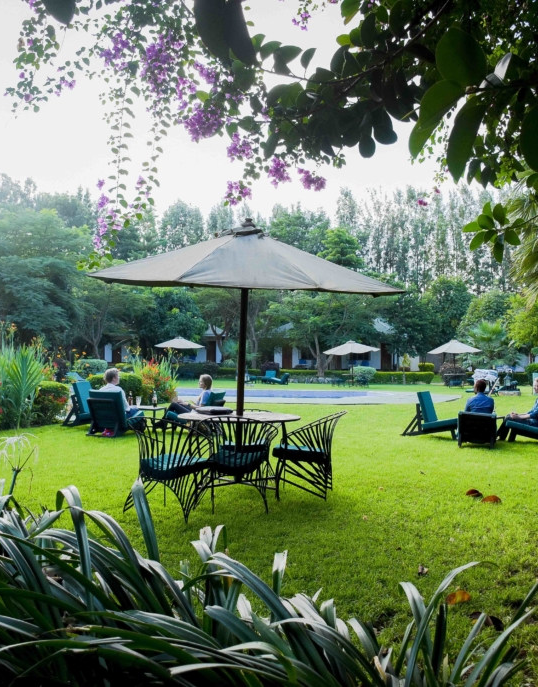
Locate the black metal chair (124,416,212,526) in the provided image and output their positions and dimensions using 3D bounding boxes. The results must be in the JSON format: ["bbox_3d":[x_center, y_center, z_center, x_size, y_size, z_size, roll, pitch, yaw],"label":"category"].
[{"bbox_3d":[-0.805,1.001,6.320,0.670,0.800,0.700,0,-2,33],"label":"black metal chair"}]

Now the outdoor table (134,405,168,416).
[{"bbox_3d":[-2.104,1.342,13.504,0.500,0.440,0.500,0,-1,20],"label":"outdoor table"}]

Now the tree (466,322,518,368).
[{"bbox_3d":[13.596,0.304,47.000,3.200,3.400,3.200,1,-1,0],"label":"tree"}]

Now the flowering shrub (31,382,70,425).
[{"bbox_3d":[-4.304,1.147,15.308,0.750,0.860,0.750,0,-1,0],"label":"flowering shrub"}]

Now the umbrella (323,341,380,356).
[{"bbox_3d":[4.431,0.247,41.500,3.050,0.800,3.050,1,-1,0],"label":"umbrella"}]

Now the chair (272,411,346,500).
[{"bbox_3d":[0.395,1.043,7.360,0.700,0.800,0.670,1,-1,2],"label":"chair"}]

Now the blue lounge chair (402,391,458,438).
[{"bbox_3d":[2.752,1.219,13.157,0.920,0.750,0.580,0,-1,28],"label":"blue lounge chair"}]

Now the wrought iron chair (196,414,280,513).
[{"bbox_3d":[-0.272,1.050,6.878,0.650,0.810,0.630,0,-1,6],"label":"wrought iron chair"}]

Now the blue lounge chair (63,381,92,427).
[{"bbox_3d":[-3.255,1.183,14.610,1.100,0.800,0.600,0,-1,13],"label":"blue lounge chair"}]

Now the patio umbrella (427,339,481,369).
[{"bbox_3d":[10.296,1.057,43.000,3.020,2.450,3.020,1,-1,0],"label":"patio umbrella"}]

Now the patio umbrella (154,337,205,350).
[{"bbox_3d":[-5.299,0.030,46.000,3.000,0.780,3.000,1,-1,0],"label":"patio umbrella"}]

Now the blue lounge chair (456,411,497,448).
[{"bbox_3d":[3.293,1.324,12.307,0.600,0.560,1.100,0,-1,12],"label":"blue lounge chair"}]

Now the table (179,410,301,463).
[{"bbox_3d":[-0.278,1.089,7.407,1.170,0.750,1.170,0,-1,0],"label":"table"}]

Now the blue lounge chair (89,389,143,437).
[{"bbox_3d":[-2.577,1.167,12.907,0.590,0.760,0.920,0,-1,27],"label":"blue lounge chair"}]

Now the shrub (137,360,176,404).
[{"bbox_3d":[-3.276,1.136,22.500,1.150,1.280,1.100,1,-1,0],"label":"shrub"}]

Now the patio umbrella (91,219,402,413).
[{"bbox_3d":[-0.204,0.083,7.244,2.980,2.540,2.980,2,1,0],"label":"patio umbrella"}]

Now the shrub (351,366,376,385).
[{"bbox_3d":[4.957,1.640,40.509,1.360,0.950,1.300,0,-1,0],"label":"shrub"}]

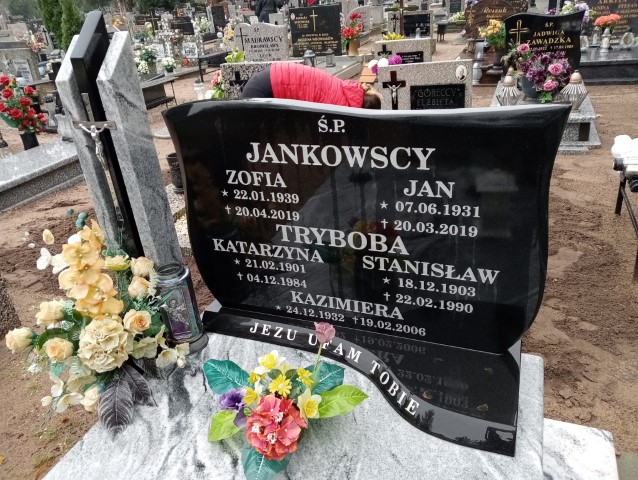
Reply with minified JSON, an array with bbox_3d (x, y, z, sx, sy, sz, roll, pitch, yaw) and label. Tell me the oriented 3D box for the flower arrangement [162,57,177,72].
[{"bbox_3d":[-2.518,-2.956,8.700,0.230,0.260,0.220,-5,27,0],"label":"flower arrangement"}]

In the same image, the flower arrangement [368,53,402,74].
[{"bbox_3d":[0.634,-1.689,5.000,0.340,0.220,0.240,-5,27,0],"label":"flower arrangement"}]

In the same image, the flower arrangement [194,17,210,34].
[{"bbox_3d":[-2.864,-5.261,12.700,0.390,0.400,0.360,-5,27,0],"label":"flower arrangement"}]

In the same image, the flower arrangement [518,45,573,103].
[{"bbox_3d":[2.061,-1.515,4.700,0.480,0.440,0.420,-5,27,0],"label":"flower arrangement"}]

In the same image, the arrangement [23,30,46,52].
[{"bbox_3d":[-5.488,-3.842,10.000,0.400,0.400,0.340,-5,27,0],"label":"arrangement"}]

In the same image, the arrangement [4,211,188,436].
[{"bbox_3d":[-0.574,0.223,1.350,0.430,0.480,0.380,-2,27,6],"label":"arrangement"}]

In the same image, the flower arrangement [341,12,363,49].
[{"bbox_3d":[0.469,-3.021,7.450,0.310,0.500,0.280,-5,27,0],"label":"flower arrangement"}]

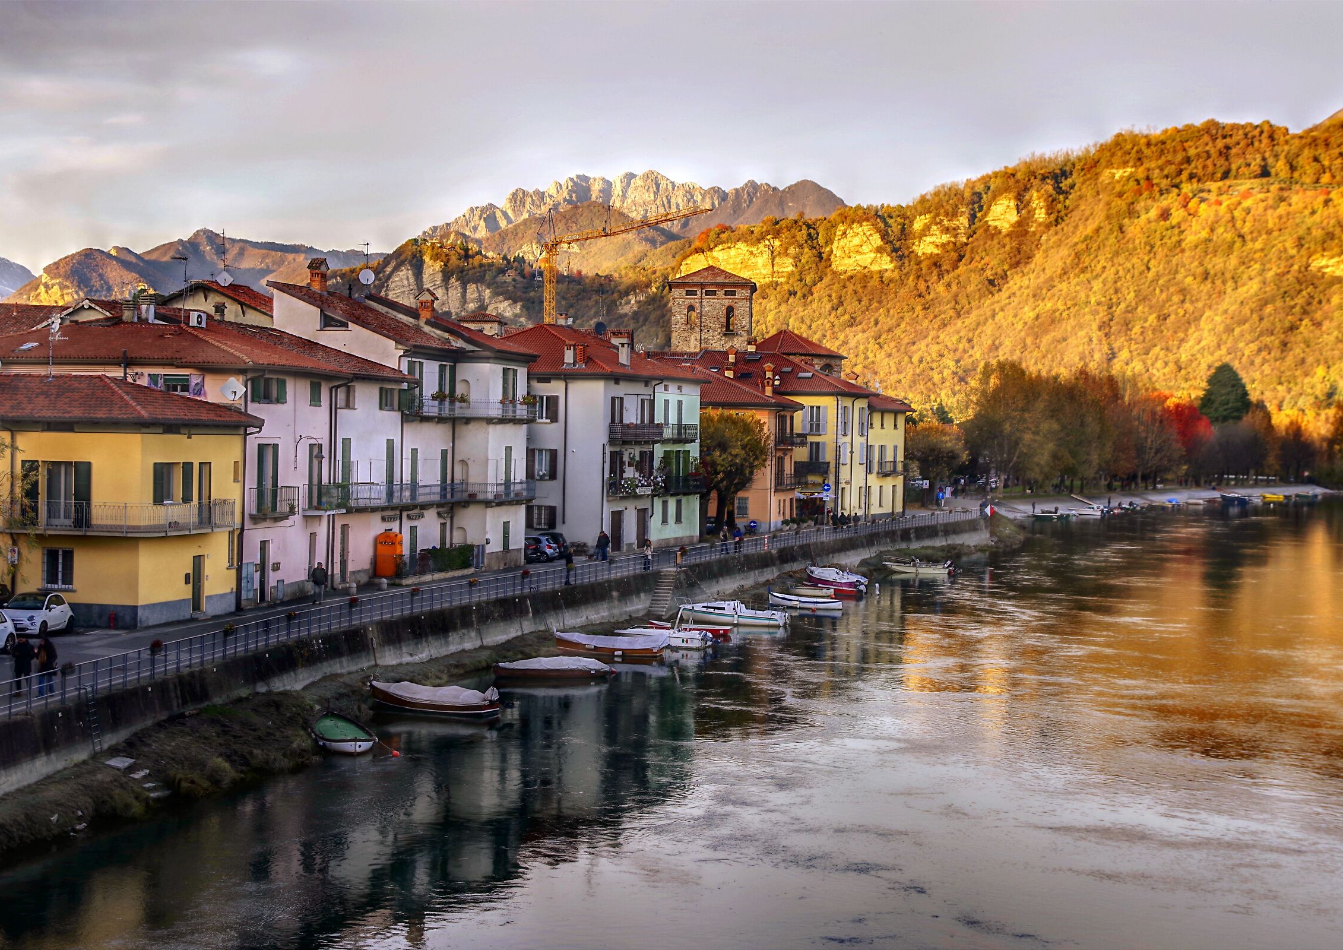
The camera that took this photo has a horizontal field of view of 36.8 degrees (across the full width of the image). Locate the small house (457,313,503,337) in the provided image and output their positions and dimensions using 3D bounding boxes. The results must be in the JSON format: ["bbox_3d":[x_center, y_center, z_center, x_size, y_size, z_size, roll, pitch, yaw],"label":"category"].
[{"bbox_3d":[-15.355,-11.536,163.044,3.400,3.100,3.400,1,2,5],"label":"small house"}]

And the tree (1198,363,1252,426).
[{"bbox_3d":[117.982,-11.228,430.000,11.300,25.200,11.300,1,1,14],"label":"tree"}]

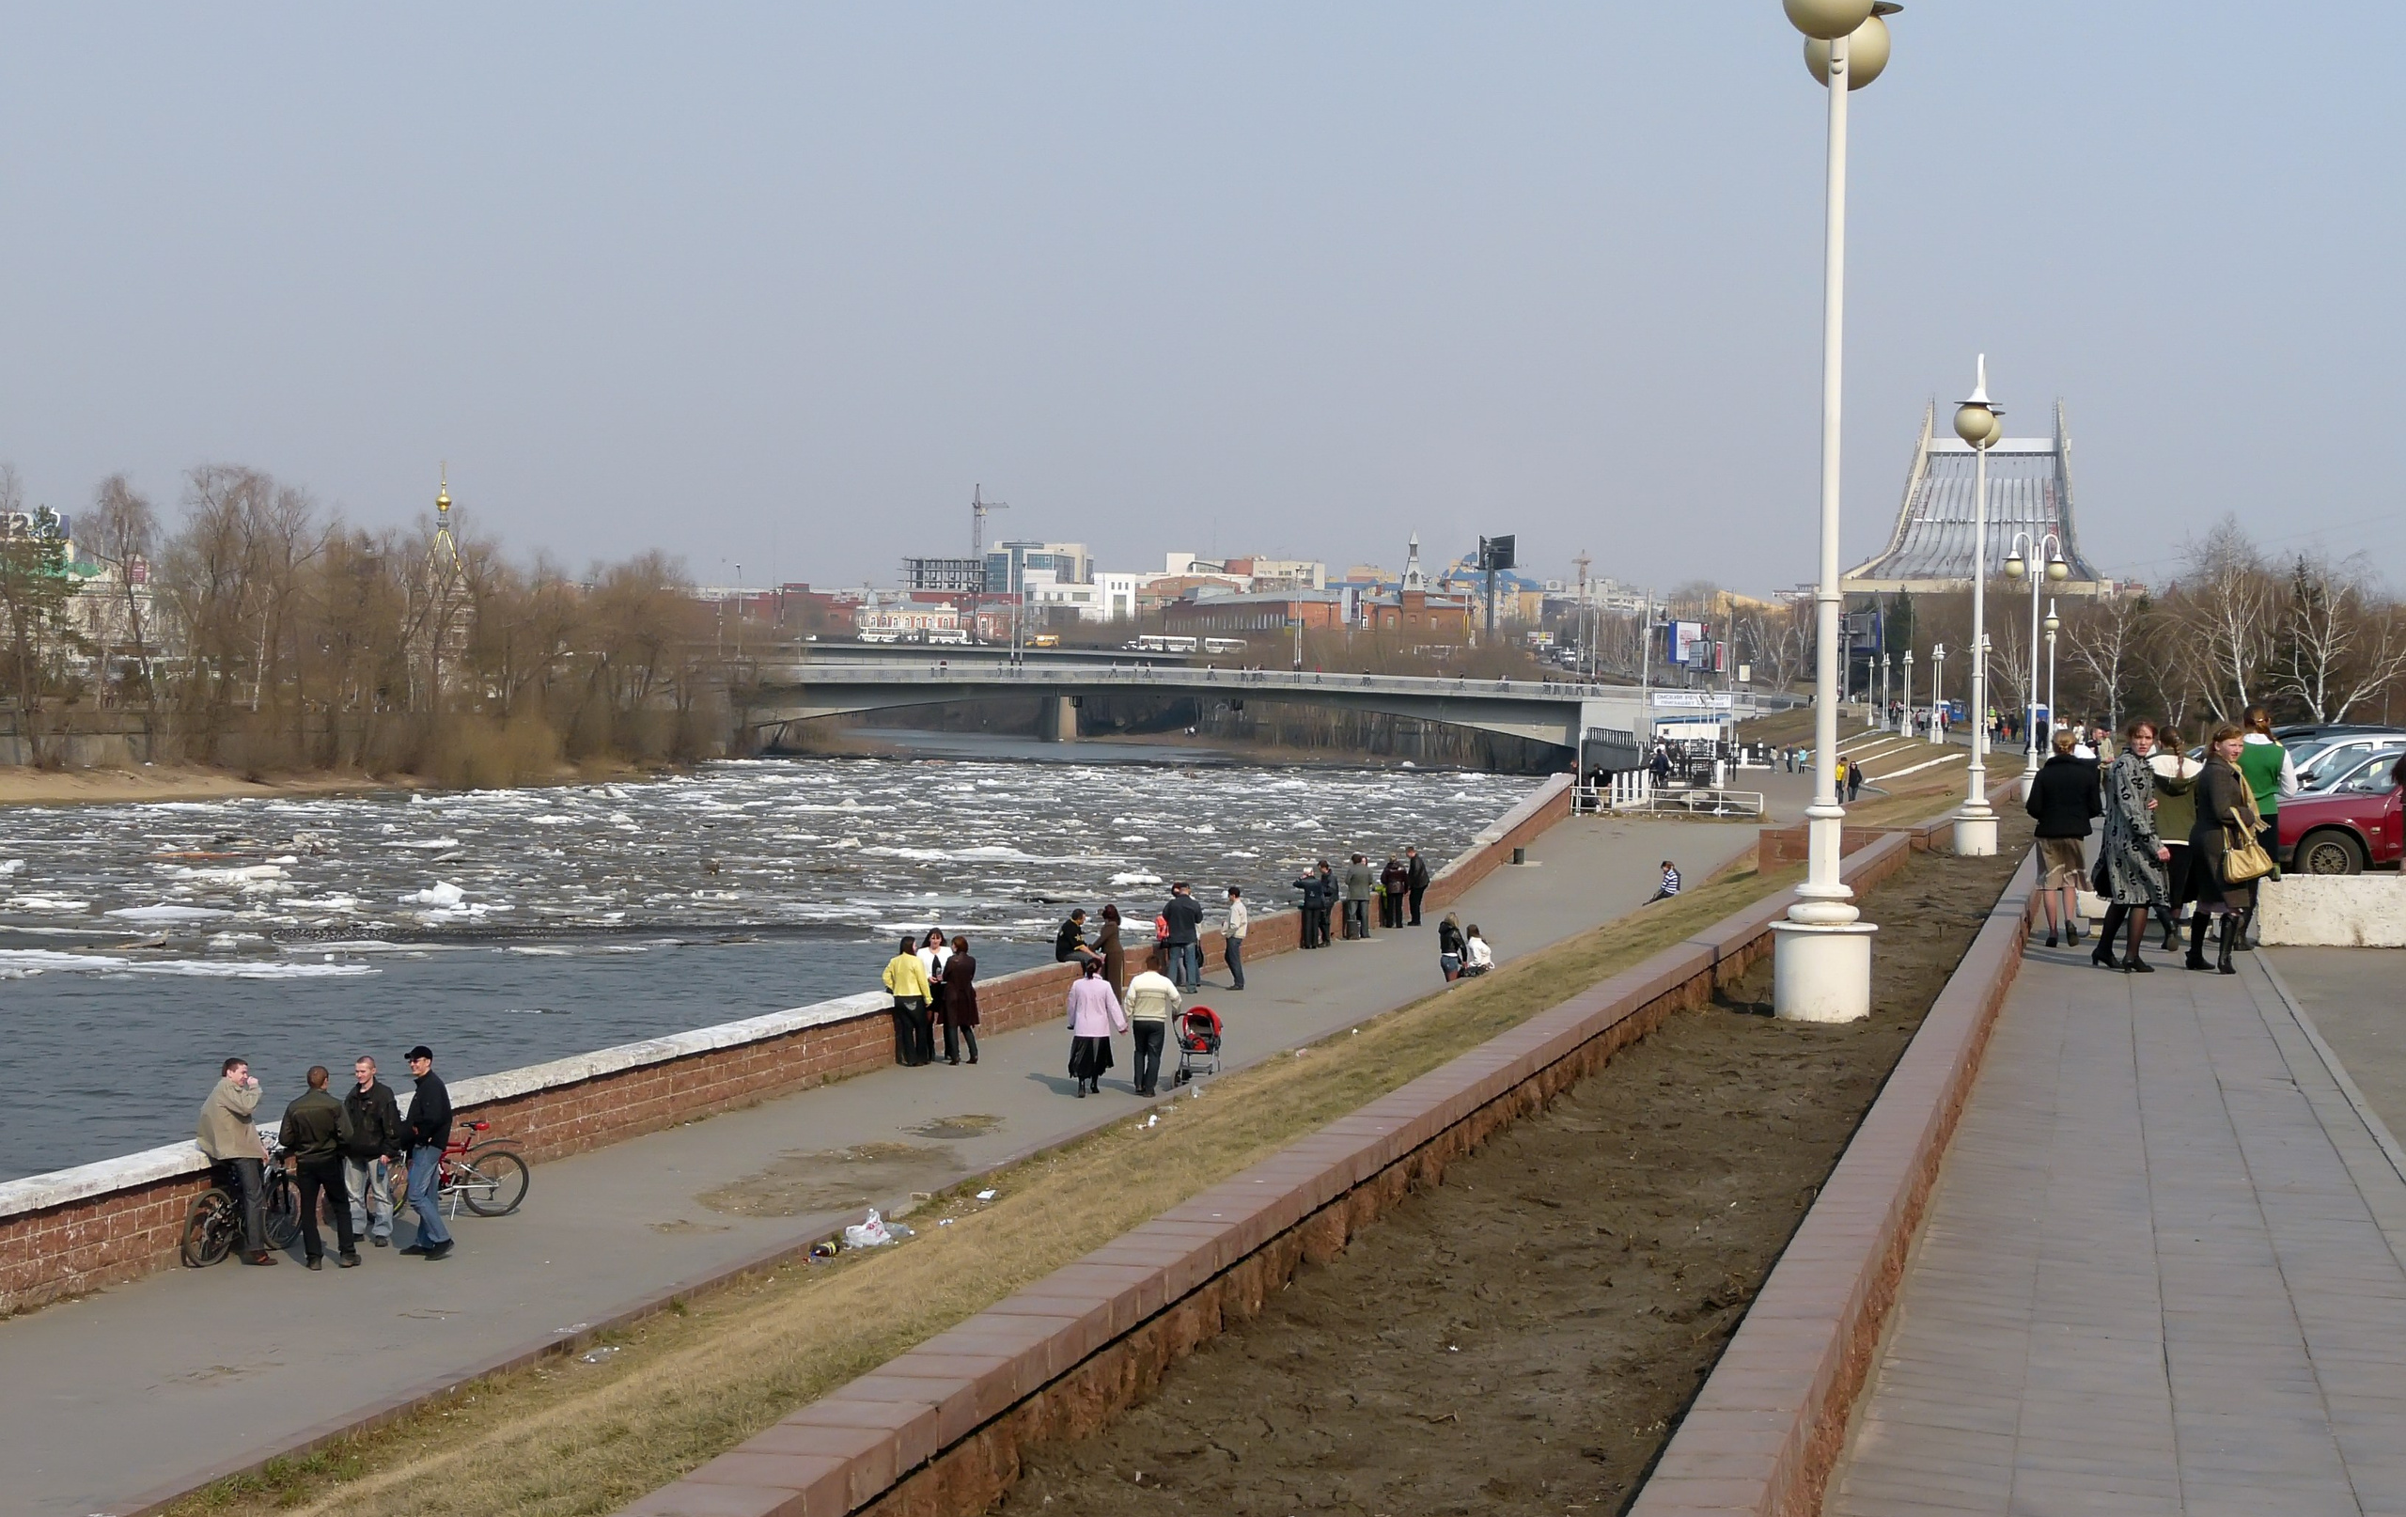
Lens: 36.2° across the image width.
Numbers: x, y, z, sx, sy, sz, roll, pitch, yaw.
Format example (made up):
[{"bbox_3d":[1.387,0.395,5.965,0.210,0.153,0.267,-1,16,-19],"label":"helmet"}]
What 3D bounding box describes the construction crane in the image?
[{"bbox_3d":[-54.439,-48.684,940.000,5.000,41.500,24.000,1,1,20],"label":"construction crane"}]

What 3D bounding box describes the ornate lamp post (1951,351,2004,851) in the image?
[{"bbox_3d":[9.858,-1.910,46.800,0.630,6.300,1.850,1,1,15],"label":"ornate lamp post"}]

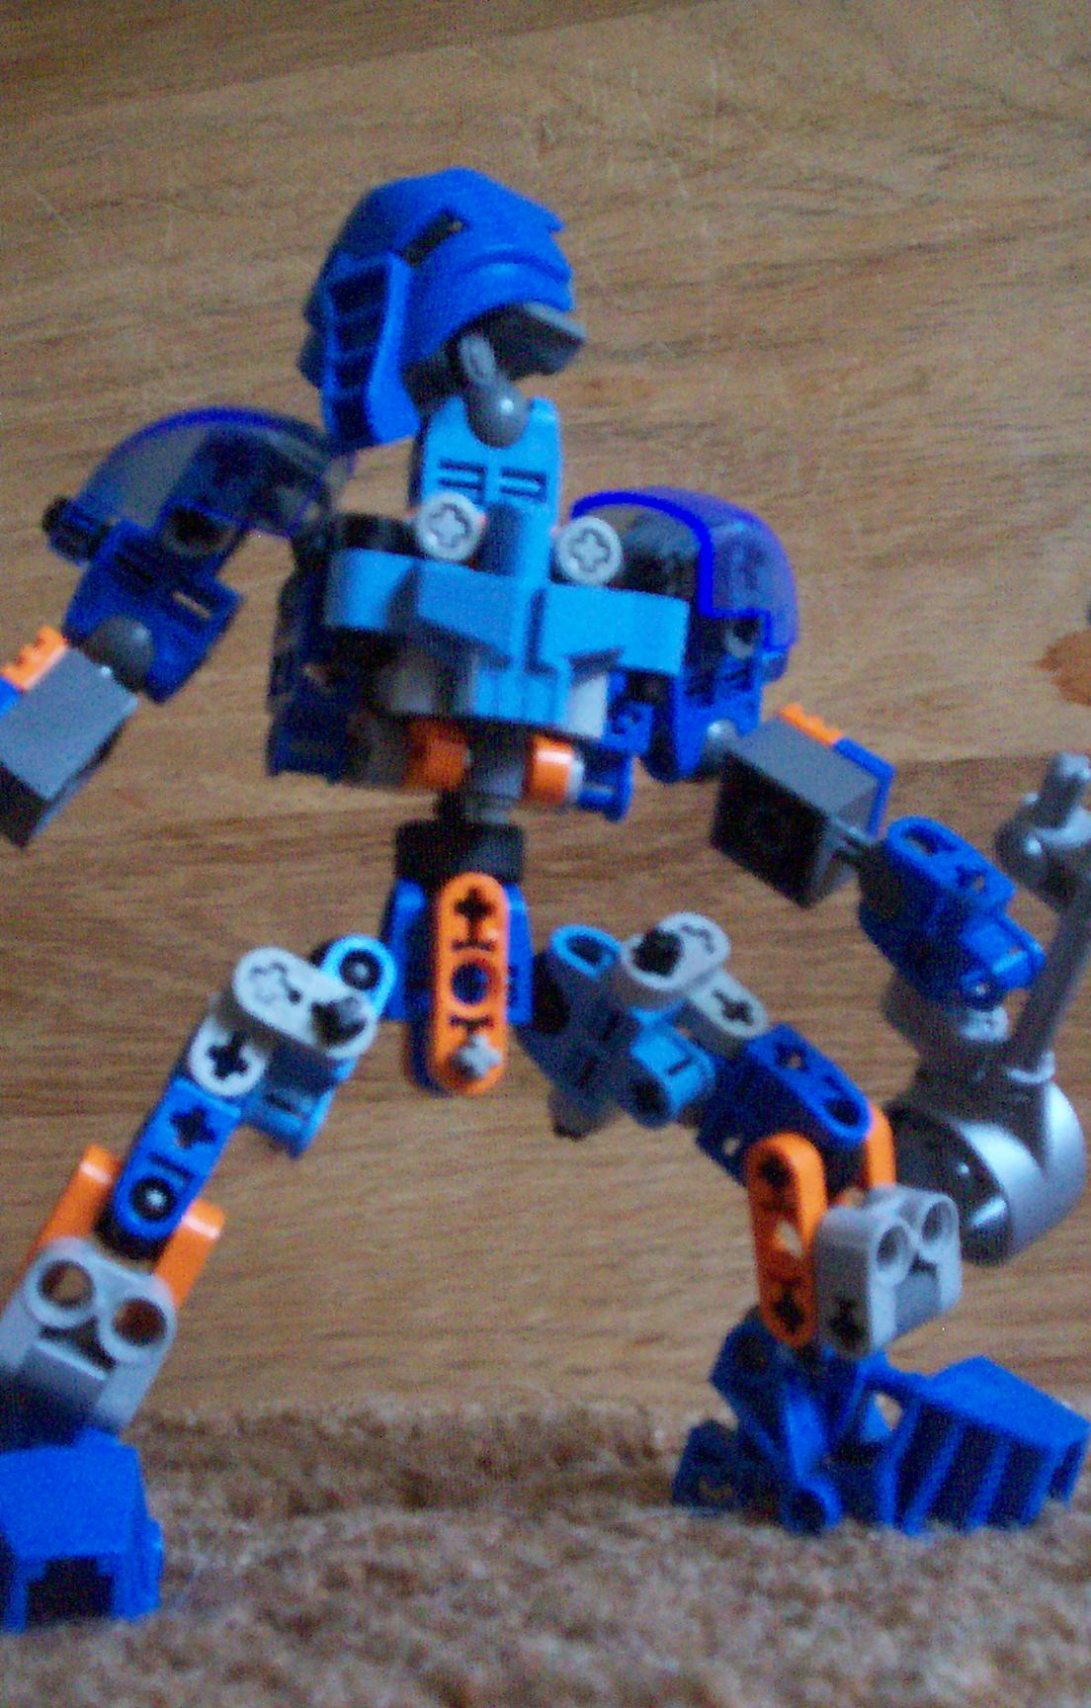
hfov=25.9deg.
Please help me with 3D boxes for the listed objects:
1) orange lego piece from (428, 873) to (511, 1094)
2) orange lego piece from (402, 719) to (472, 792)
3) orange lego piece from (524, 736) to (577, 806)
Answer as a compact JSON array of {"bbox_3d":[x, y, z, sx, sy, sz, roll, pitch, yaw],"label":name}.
[{"bbox_3d":[-0.008,0.014,0.252,0.008,0.024,0.004,2,0,-10],"label":"orange lego piece"},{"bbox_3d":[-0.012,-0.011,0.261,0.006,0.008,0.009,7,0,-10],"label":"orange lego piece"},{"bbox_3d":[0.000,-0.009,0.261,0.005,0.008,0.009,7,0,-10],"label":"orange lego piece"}]

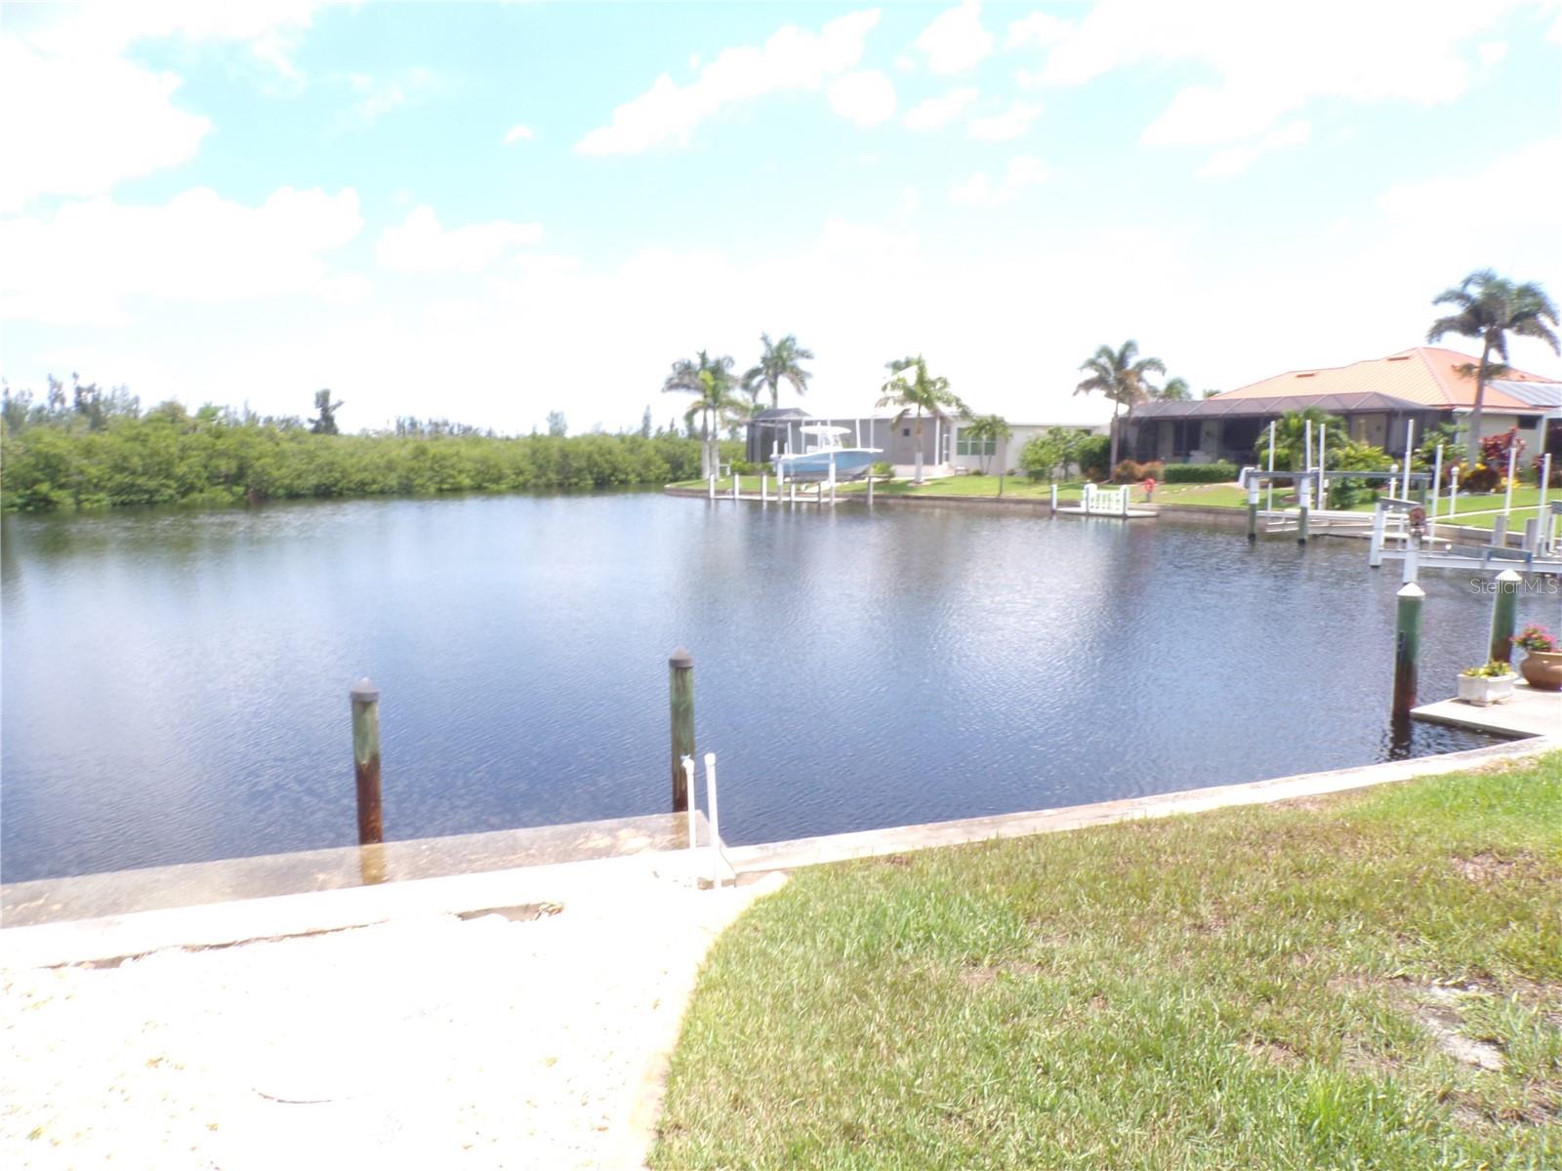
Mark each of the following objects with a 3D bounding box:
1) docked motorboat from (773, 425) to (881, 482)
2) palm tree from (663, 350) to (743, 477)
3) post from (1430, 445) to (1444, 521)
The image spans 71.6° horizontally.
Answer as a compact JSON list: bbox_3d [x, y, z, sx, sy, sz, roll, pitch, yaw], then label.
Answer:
[{"bbox_3d":[2.387,-6.875,56.500,7.200,3.000,2.500,6,9,38],"label":"docked motorboat"},{"bbox_3d":[-4.579,-10.053,63.500,4.651,7.367,4.400,0,7,0],"label":"palm tree"},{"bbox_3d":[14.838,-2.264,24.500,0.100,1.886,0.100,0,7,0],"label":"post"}]

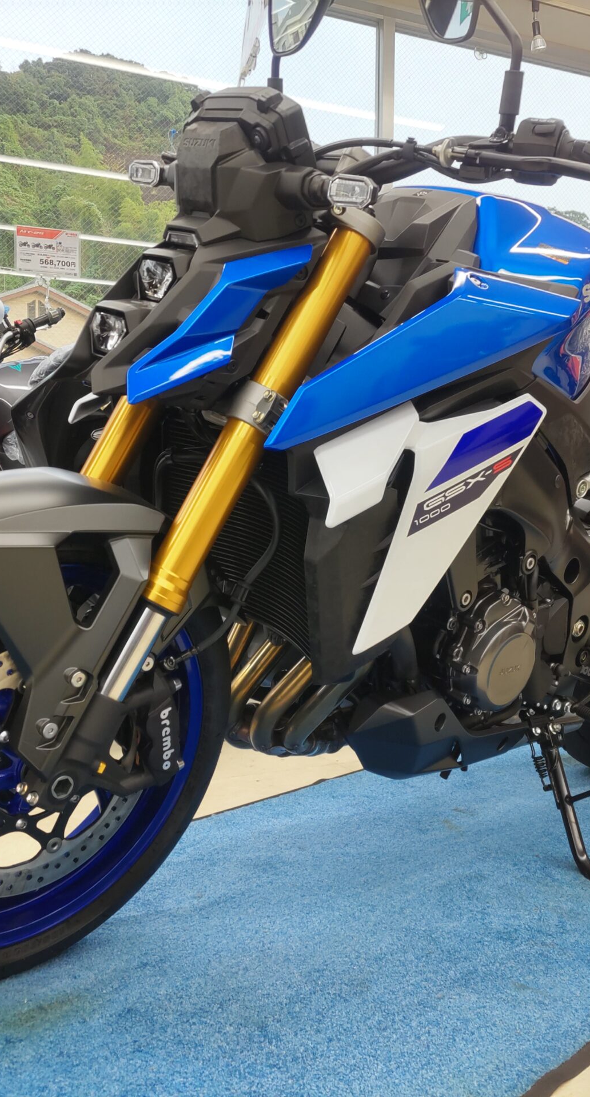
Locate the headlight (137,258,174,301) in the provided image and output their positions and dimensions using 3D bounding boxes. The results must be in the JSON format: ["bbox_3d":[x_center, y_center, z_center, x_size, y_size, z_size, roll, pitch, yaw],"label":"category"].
[{"bbox_3d":[-0.141,-0.294,1.216,0.045,0.052,0.062,-3,19,-43],"label":"headlight"}]

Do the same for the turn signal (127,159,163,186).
[{"bbox_3d":[-0.177,-0.467,1.375,0.035,0.034,0.066,-3,19,-43],"label":"turn signal"}]

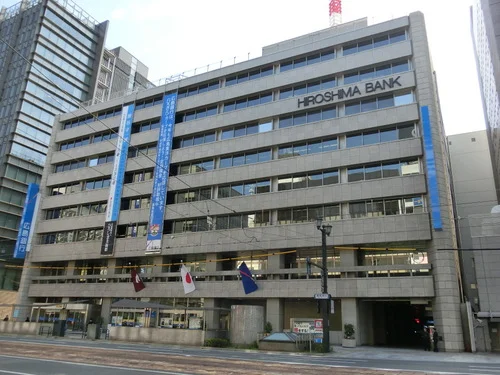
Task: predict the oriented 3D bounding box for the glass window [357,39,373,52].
[{"bbox_3d":[11.945,-14.569,43.410,1.538,1.459,0.150,-7,-21,27],"label":"glass window"}]

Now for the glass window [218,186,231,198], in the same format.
[{"bbox_3d":[-2.802,0.497,46.052,1.509,1.572,0.150,-8,-21,27],"label":"glass window"}]

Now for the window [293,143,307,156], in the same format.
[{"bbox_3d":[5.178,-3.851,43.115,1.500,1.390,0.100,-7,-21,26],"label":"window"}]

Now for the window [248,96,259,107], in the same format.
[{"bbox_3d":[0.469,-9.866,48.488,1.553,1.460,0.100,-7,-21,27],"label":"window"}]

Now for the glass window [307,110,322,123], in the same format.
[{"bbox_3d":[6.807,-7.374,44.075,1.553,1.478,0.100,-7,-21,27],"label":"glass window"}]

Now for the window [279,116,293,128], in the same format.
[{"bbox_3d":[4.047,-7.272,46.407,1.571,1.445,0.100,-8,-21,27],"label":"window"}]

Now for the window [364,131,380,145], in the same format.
[{"bbox_3d":[10.901,-4.444,37.600,1.454,1.425,0.150,-8,-21,27],"label":"window"}]

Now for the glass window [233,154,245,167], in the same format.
[{"bbox_3d":[-1.304,-3.002,46.592,1.480,1.270,0.100,-8,-21,27],"label":"glass window"}]

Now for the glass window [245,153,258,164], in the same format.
[{"bbox_3d":[0.212,-3.291,48.578,1.620,1.686,0.100,-8,-21,27],"label":"glass window"}]

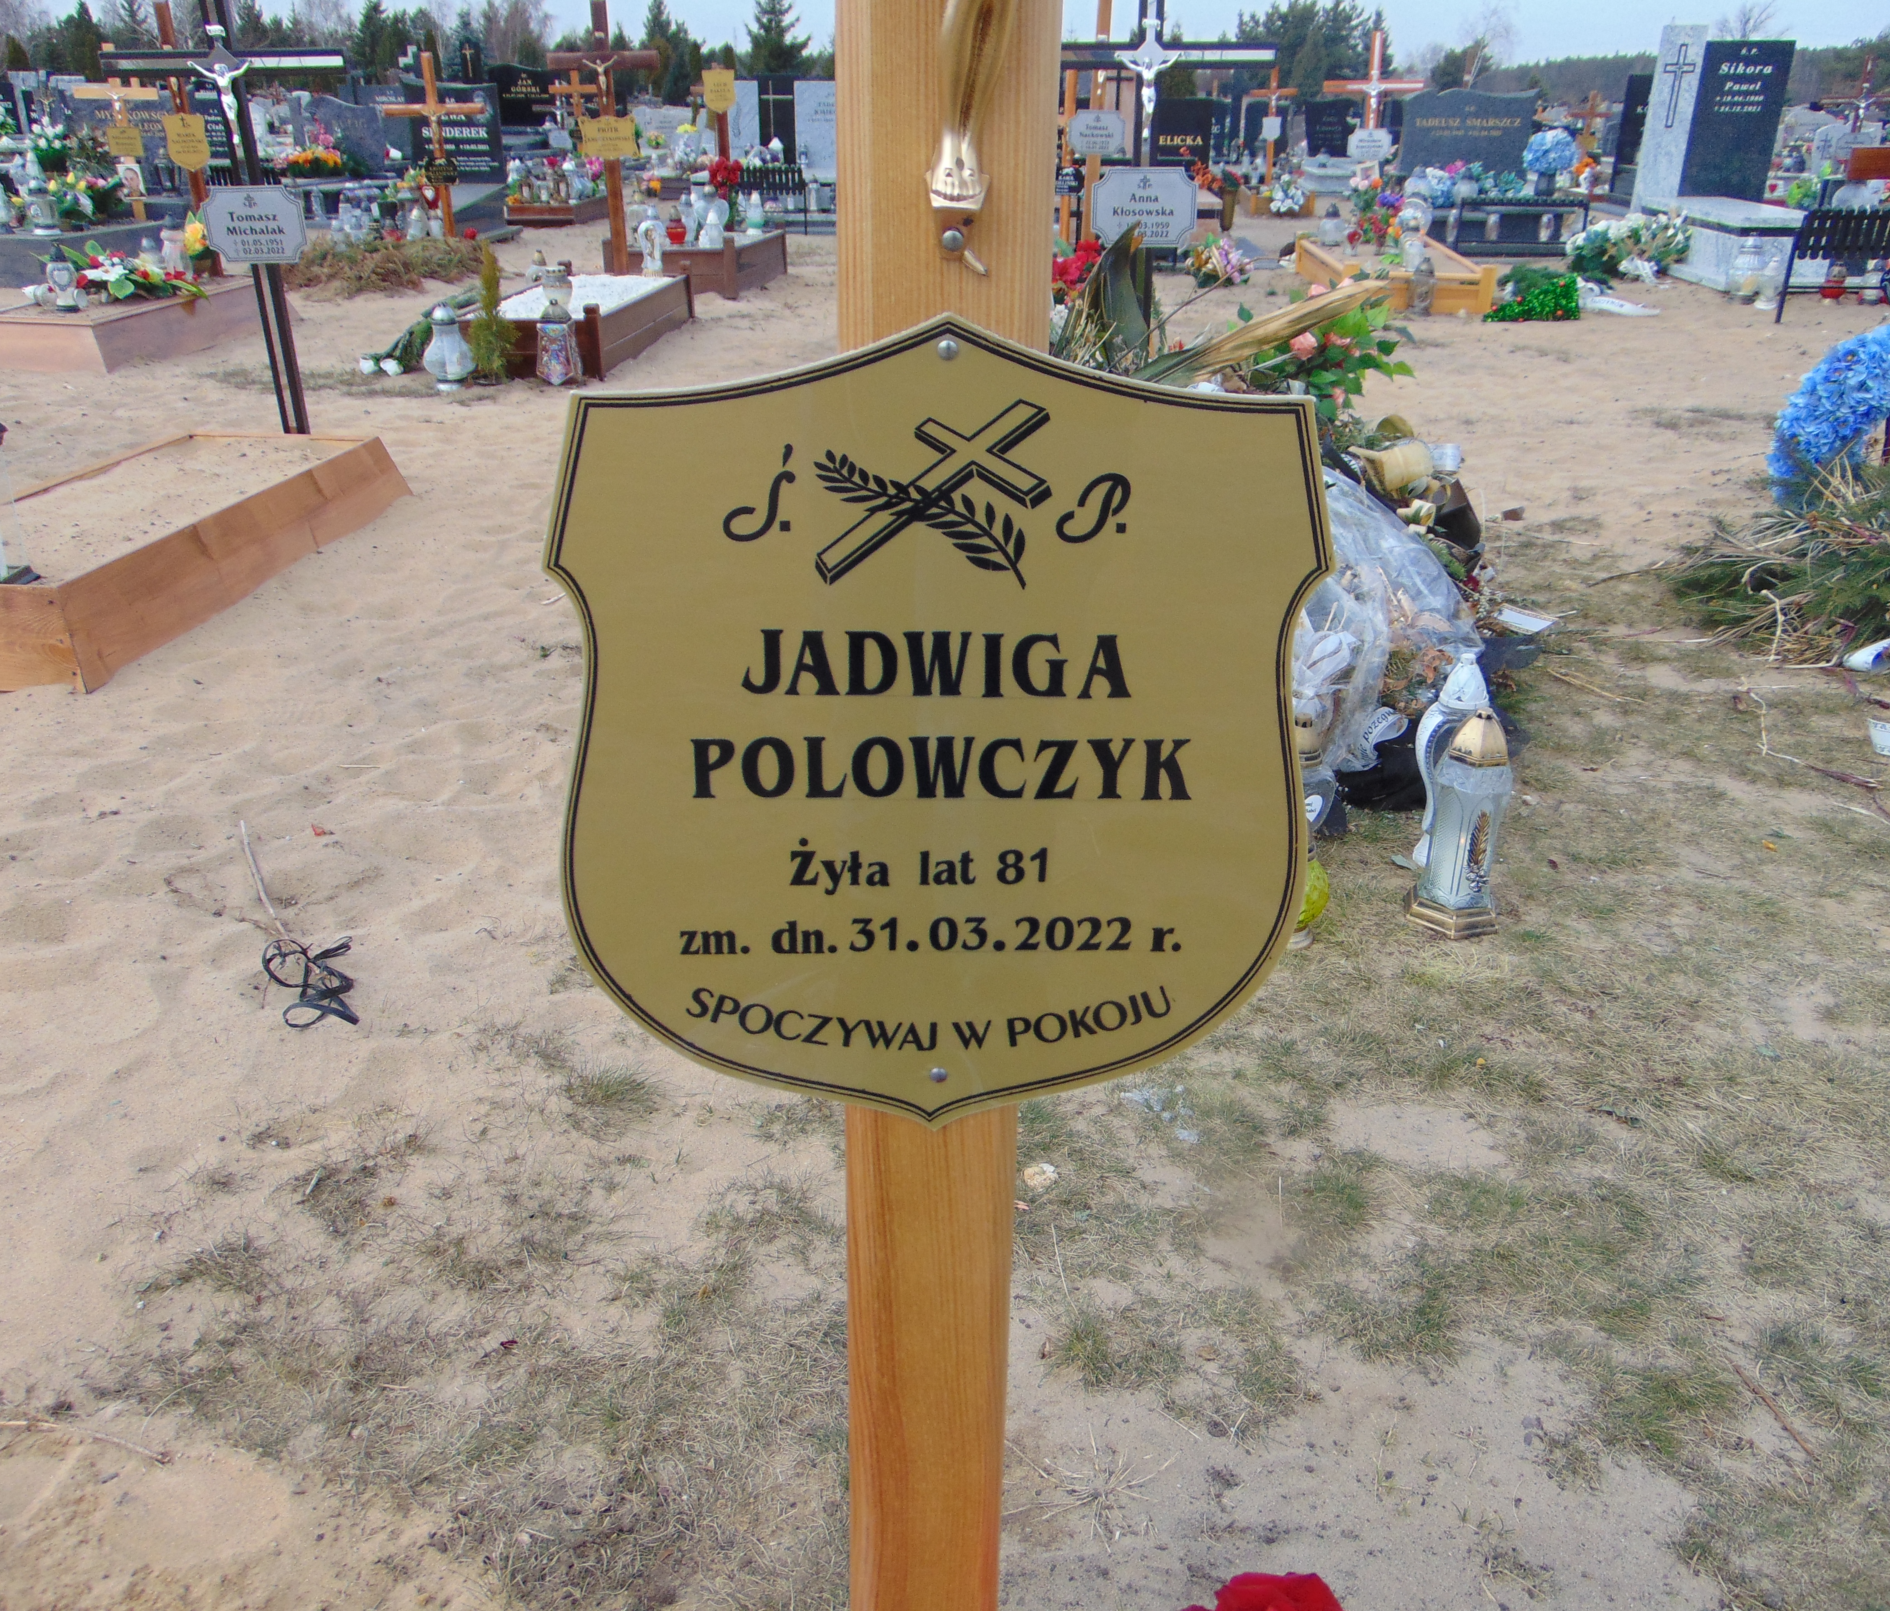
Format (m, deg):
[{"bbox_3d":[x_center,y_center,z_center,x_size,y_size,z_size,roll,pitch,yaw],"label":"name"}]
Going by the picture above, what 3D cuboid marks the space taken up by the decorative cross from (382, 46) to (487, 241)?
[{"bbox_3d":[-3.638,-4.680,11.200,0.731,1.357,0.090,3,26,5],"label":"decorative cross"}]

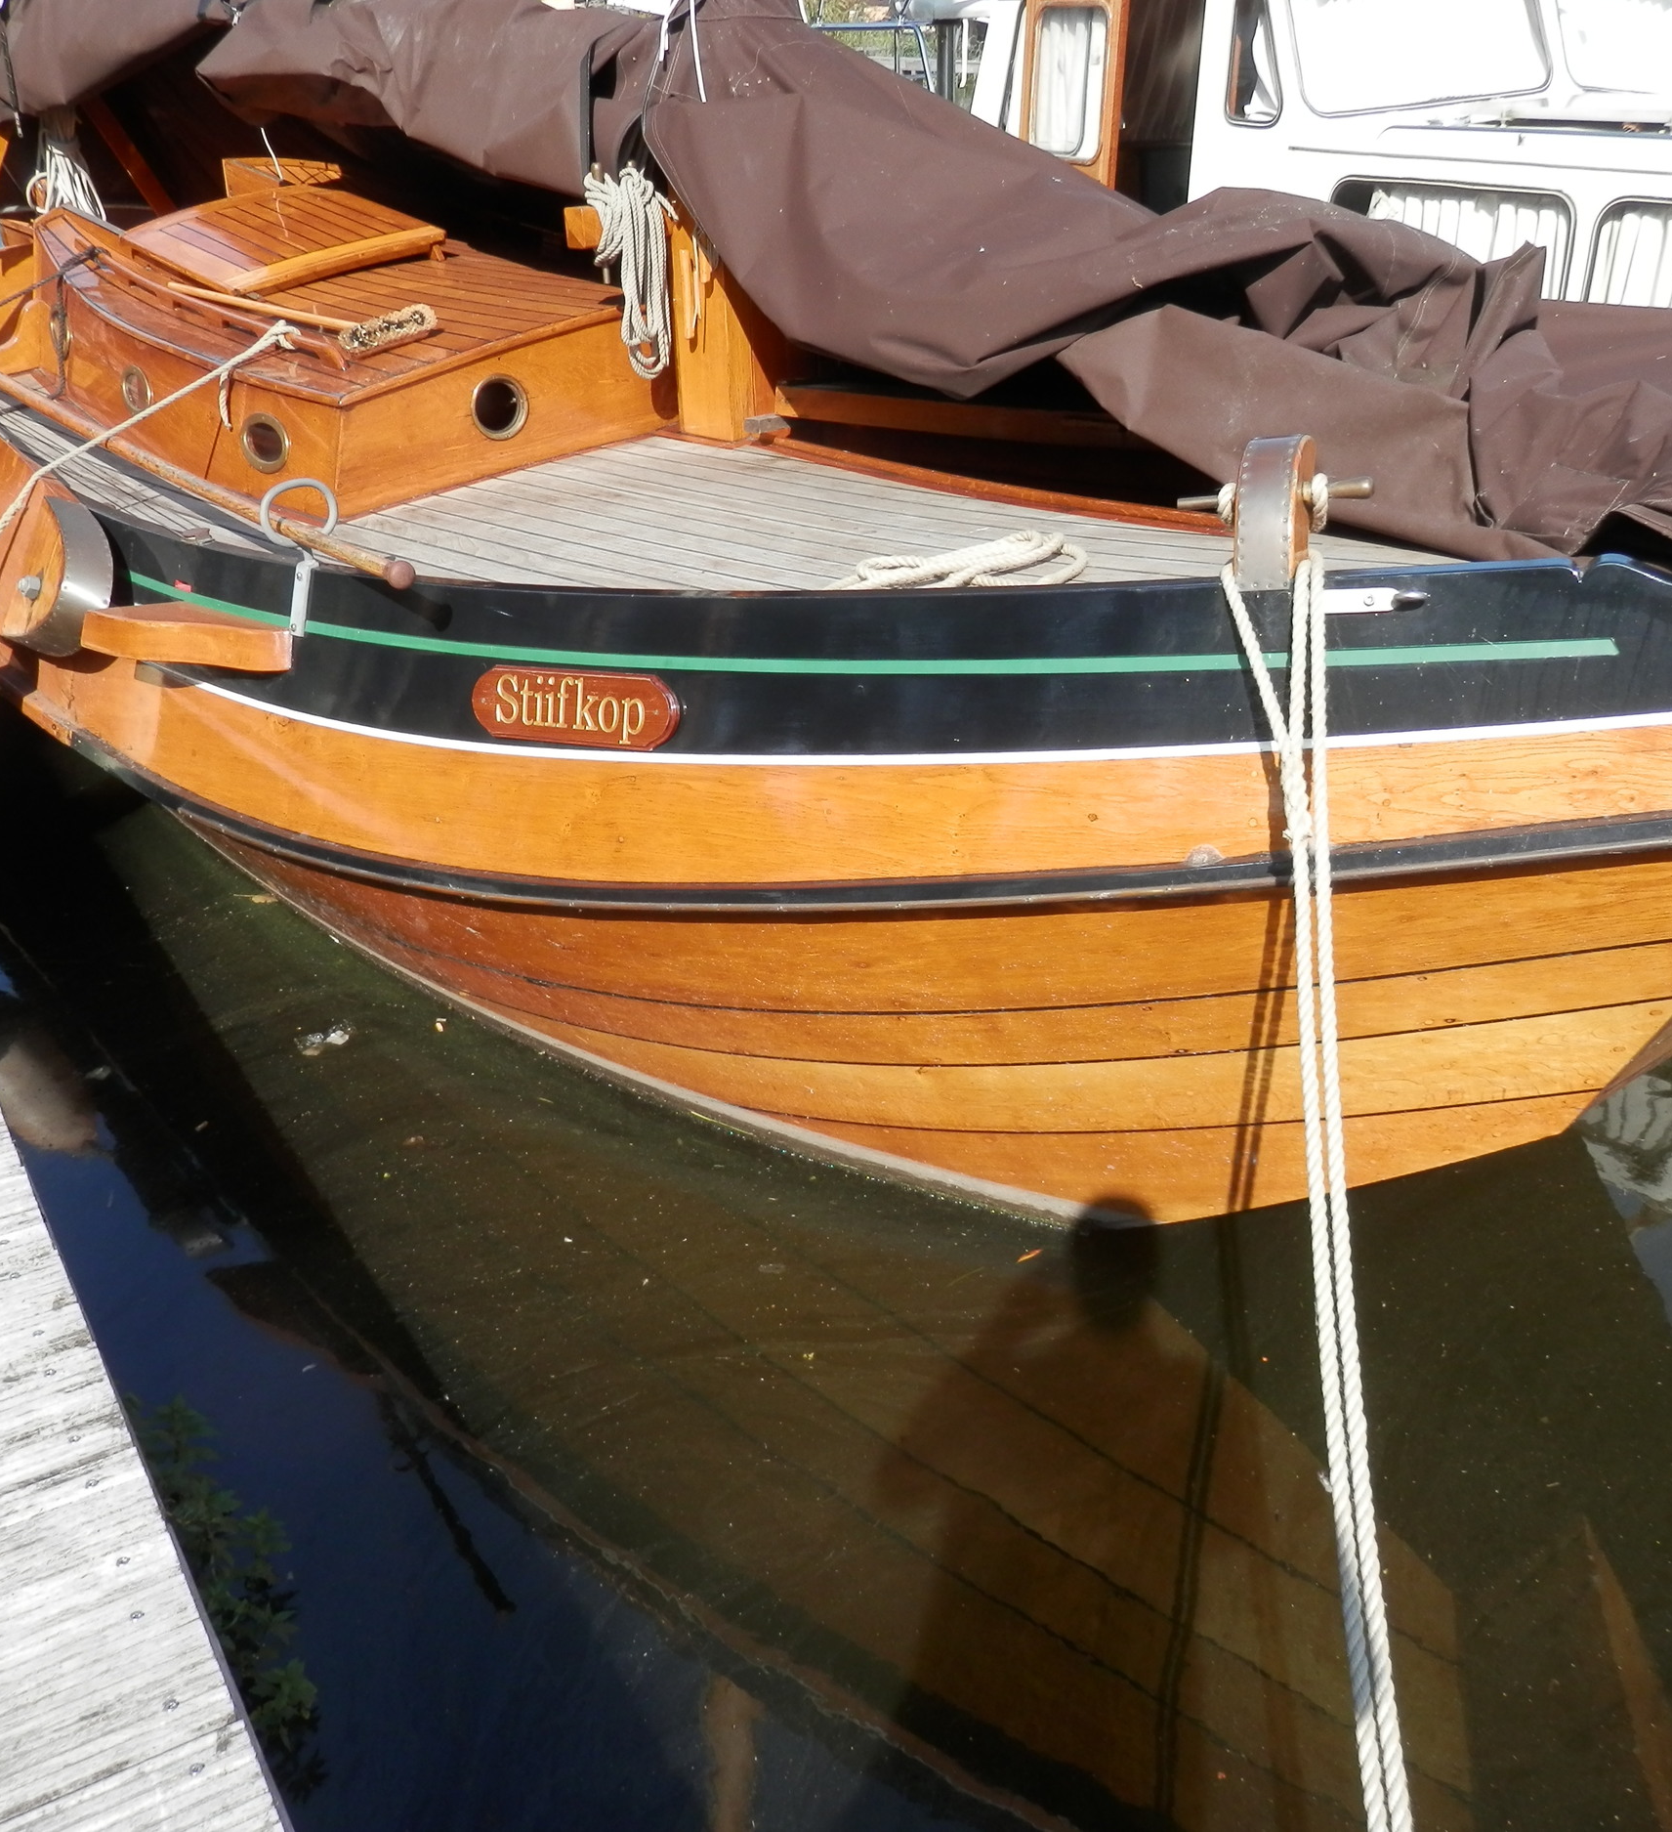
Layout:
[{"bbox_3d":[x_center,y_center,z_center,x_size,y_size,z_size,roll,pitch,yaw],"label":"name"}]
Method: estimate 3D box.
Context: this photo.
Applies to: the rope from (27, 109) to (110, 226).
[{"bbox_3d":[-2.790,-2.721,6.408,0.250,0.400,0.170,-9,28,-20],"label":"rope"}]

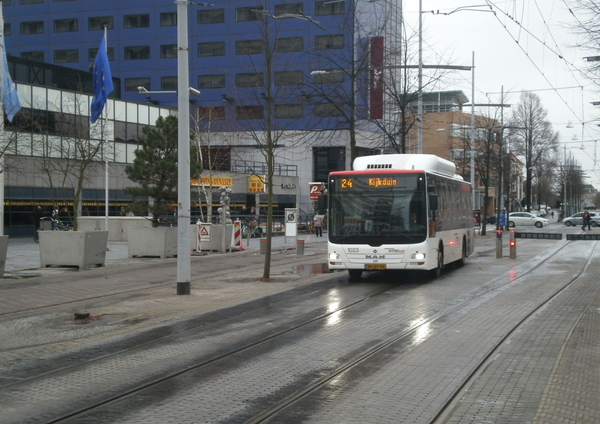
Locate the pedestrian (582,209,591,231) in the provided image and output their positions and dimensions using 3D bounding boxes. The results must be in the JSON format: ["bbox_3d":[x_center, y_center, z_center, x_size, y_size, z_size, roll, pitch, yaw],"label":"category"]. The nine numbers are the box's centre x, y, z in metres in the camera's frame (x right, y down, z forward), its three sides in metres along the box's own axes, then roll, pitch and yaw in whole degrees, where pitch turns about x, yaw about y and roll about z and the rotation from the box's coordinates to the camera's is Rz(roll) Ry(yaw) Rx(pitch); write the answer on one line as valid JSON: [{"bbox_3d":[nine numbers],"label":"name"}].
[{"bbox_3d":[24.400,0.770,87.000,0.450,1.710,0.550,0,0,16],"label":"pedestrian"}]

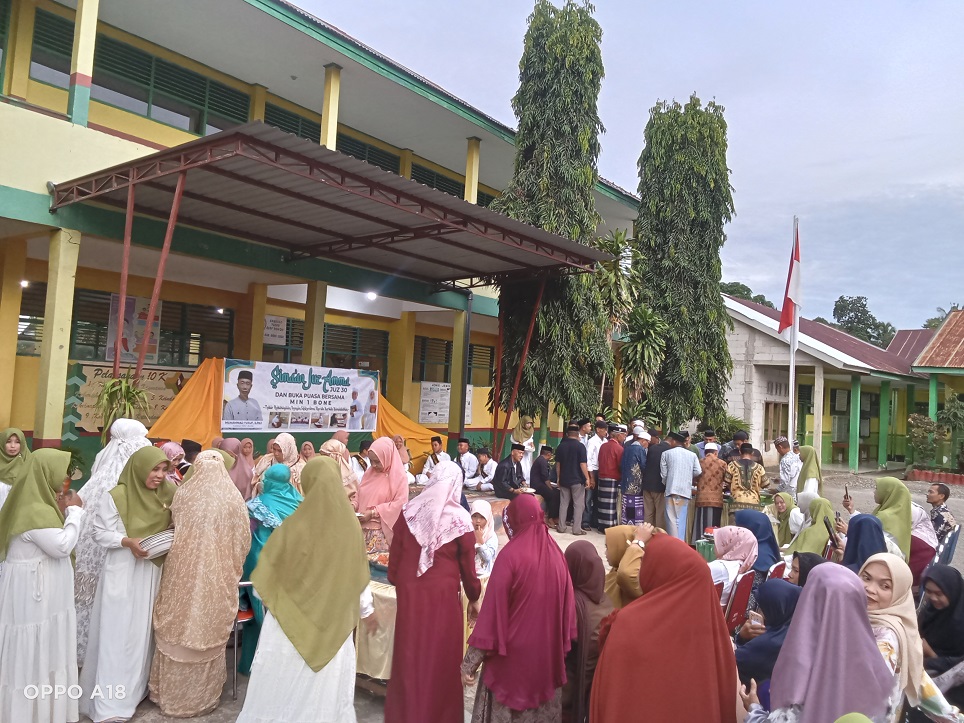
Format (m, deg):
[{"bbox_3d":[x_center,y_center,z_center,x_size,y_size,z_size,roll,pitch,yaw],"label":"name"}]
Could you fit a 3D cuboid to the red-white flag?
[{"bbox_3d":[4.458,-1.189,10.900,0.340,1.650,0.220,2,-4,22],"label":"red-white flag"}]

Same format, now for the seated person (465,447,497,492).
[{"bbox_3d":[-0.017,1.868,12.800,0.540,0.760,0.560,0,-5,41],"label":"seated person"}]

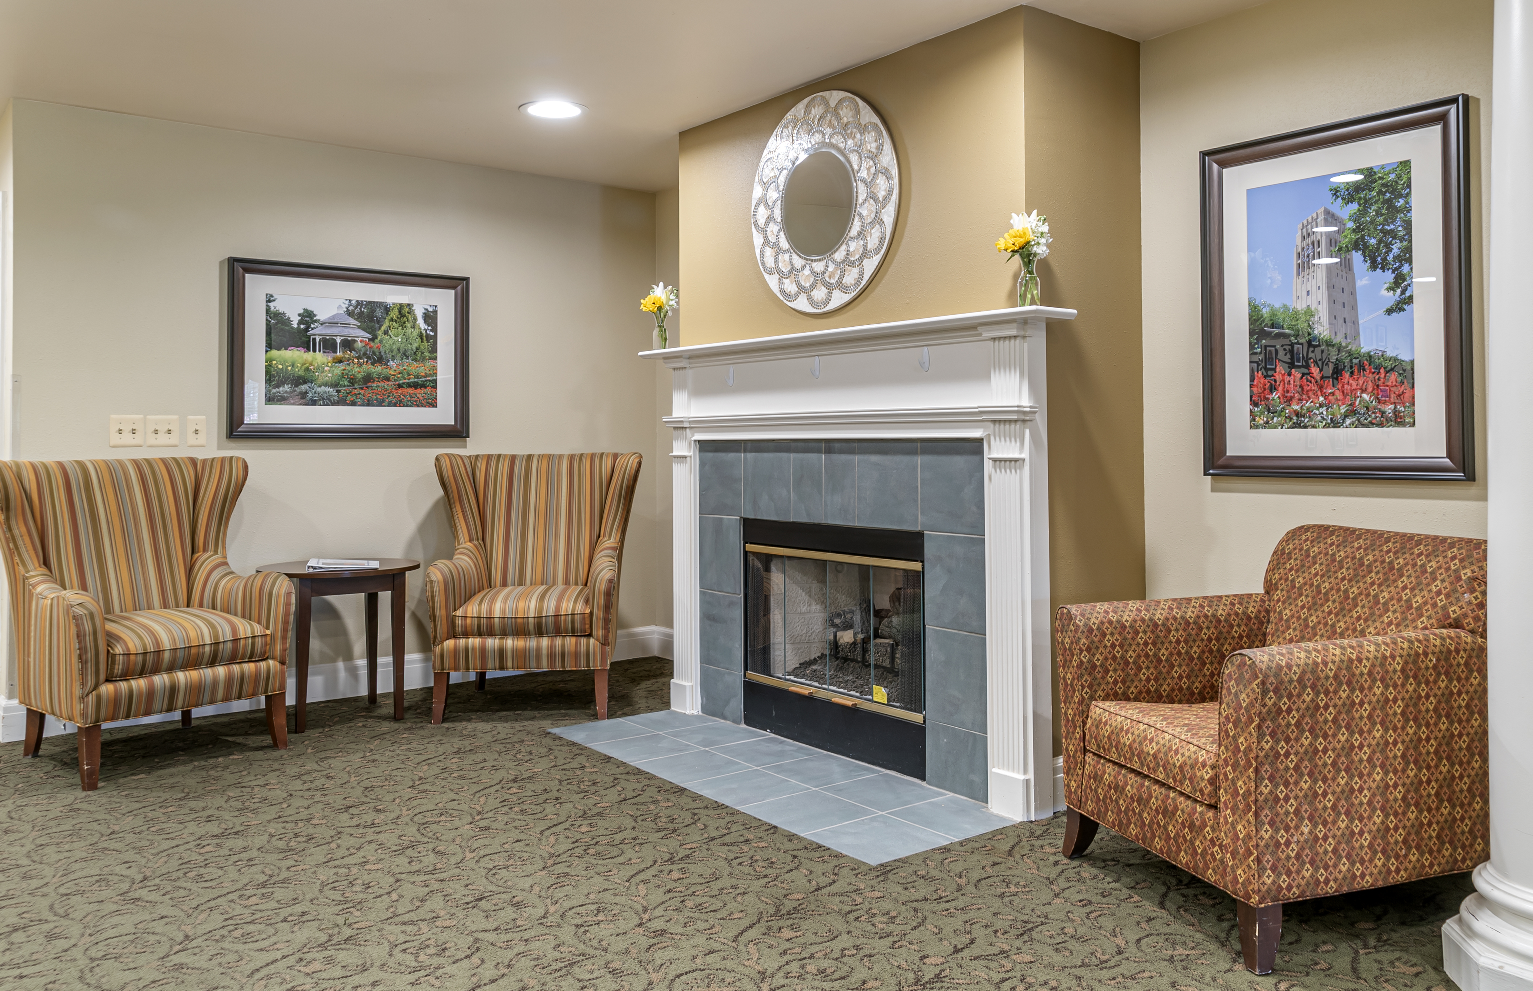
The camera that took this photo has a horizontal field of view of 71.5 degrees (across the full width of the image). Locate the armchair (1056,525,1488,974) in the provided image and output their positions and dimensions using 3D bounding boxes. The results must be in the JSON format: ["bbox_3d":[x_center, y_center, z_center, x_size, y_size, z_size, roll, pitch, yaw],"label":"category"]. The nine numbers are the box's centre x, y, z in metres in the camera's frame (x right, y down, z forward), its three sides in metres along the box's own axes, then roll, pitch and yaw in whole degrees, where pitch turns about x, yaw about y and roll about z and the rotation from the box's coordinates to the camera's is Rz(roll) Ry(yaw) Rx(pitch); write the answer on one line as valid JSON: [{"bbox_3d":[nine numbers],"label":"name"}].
[{"bbox_3d":[1.309,0.558,2.709,0.820,0.900,0.790,-1,3,-18],"label":"armchair"}]

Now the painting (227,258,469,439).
[{"bbox_3d":[-1.850,-0.639,4.803,1.031,0.755,0.040,-3,4,-34],"label":"painting"}]

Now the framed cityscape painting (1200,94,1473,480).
[{"bbox_3d":[1.642,-0.566,3.135,0.040,1.019,0.740,-3,4,-40],"label":"framed cityscape painting"}]

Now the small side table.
[{"bbox_3d":[-1.796,0.620,4.516,0.640,0.640,0.640,-2,3,-30],"label":"small side table"}]

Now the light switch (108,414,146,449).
[{"bbox_3d":[-2.596,-0.261,4.326,0.116,0.122,0.015,-3,4,-34],"label":"light switch"}]

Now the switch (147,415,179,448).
[{"bbox_3d":[-2.491,-0.265,4.398,0.116,0.122,0.015,-3,4,-34],"label":"switch"}]

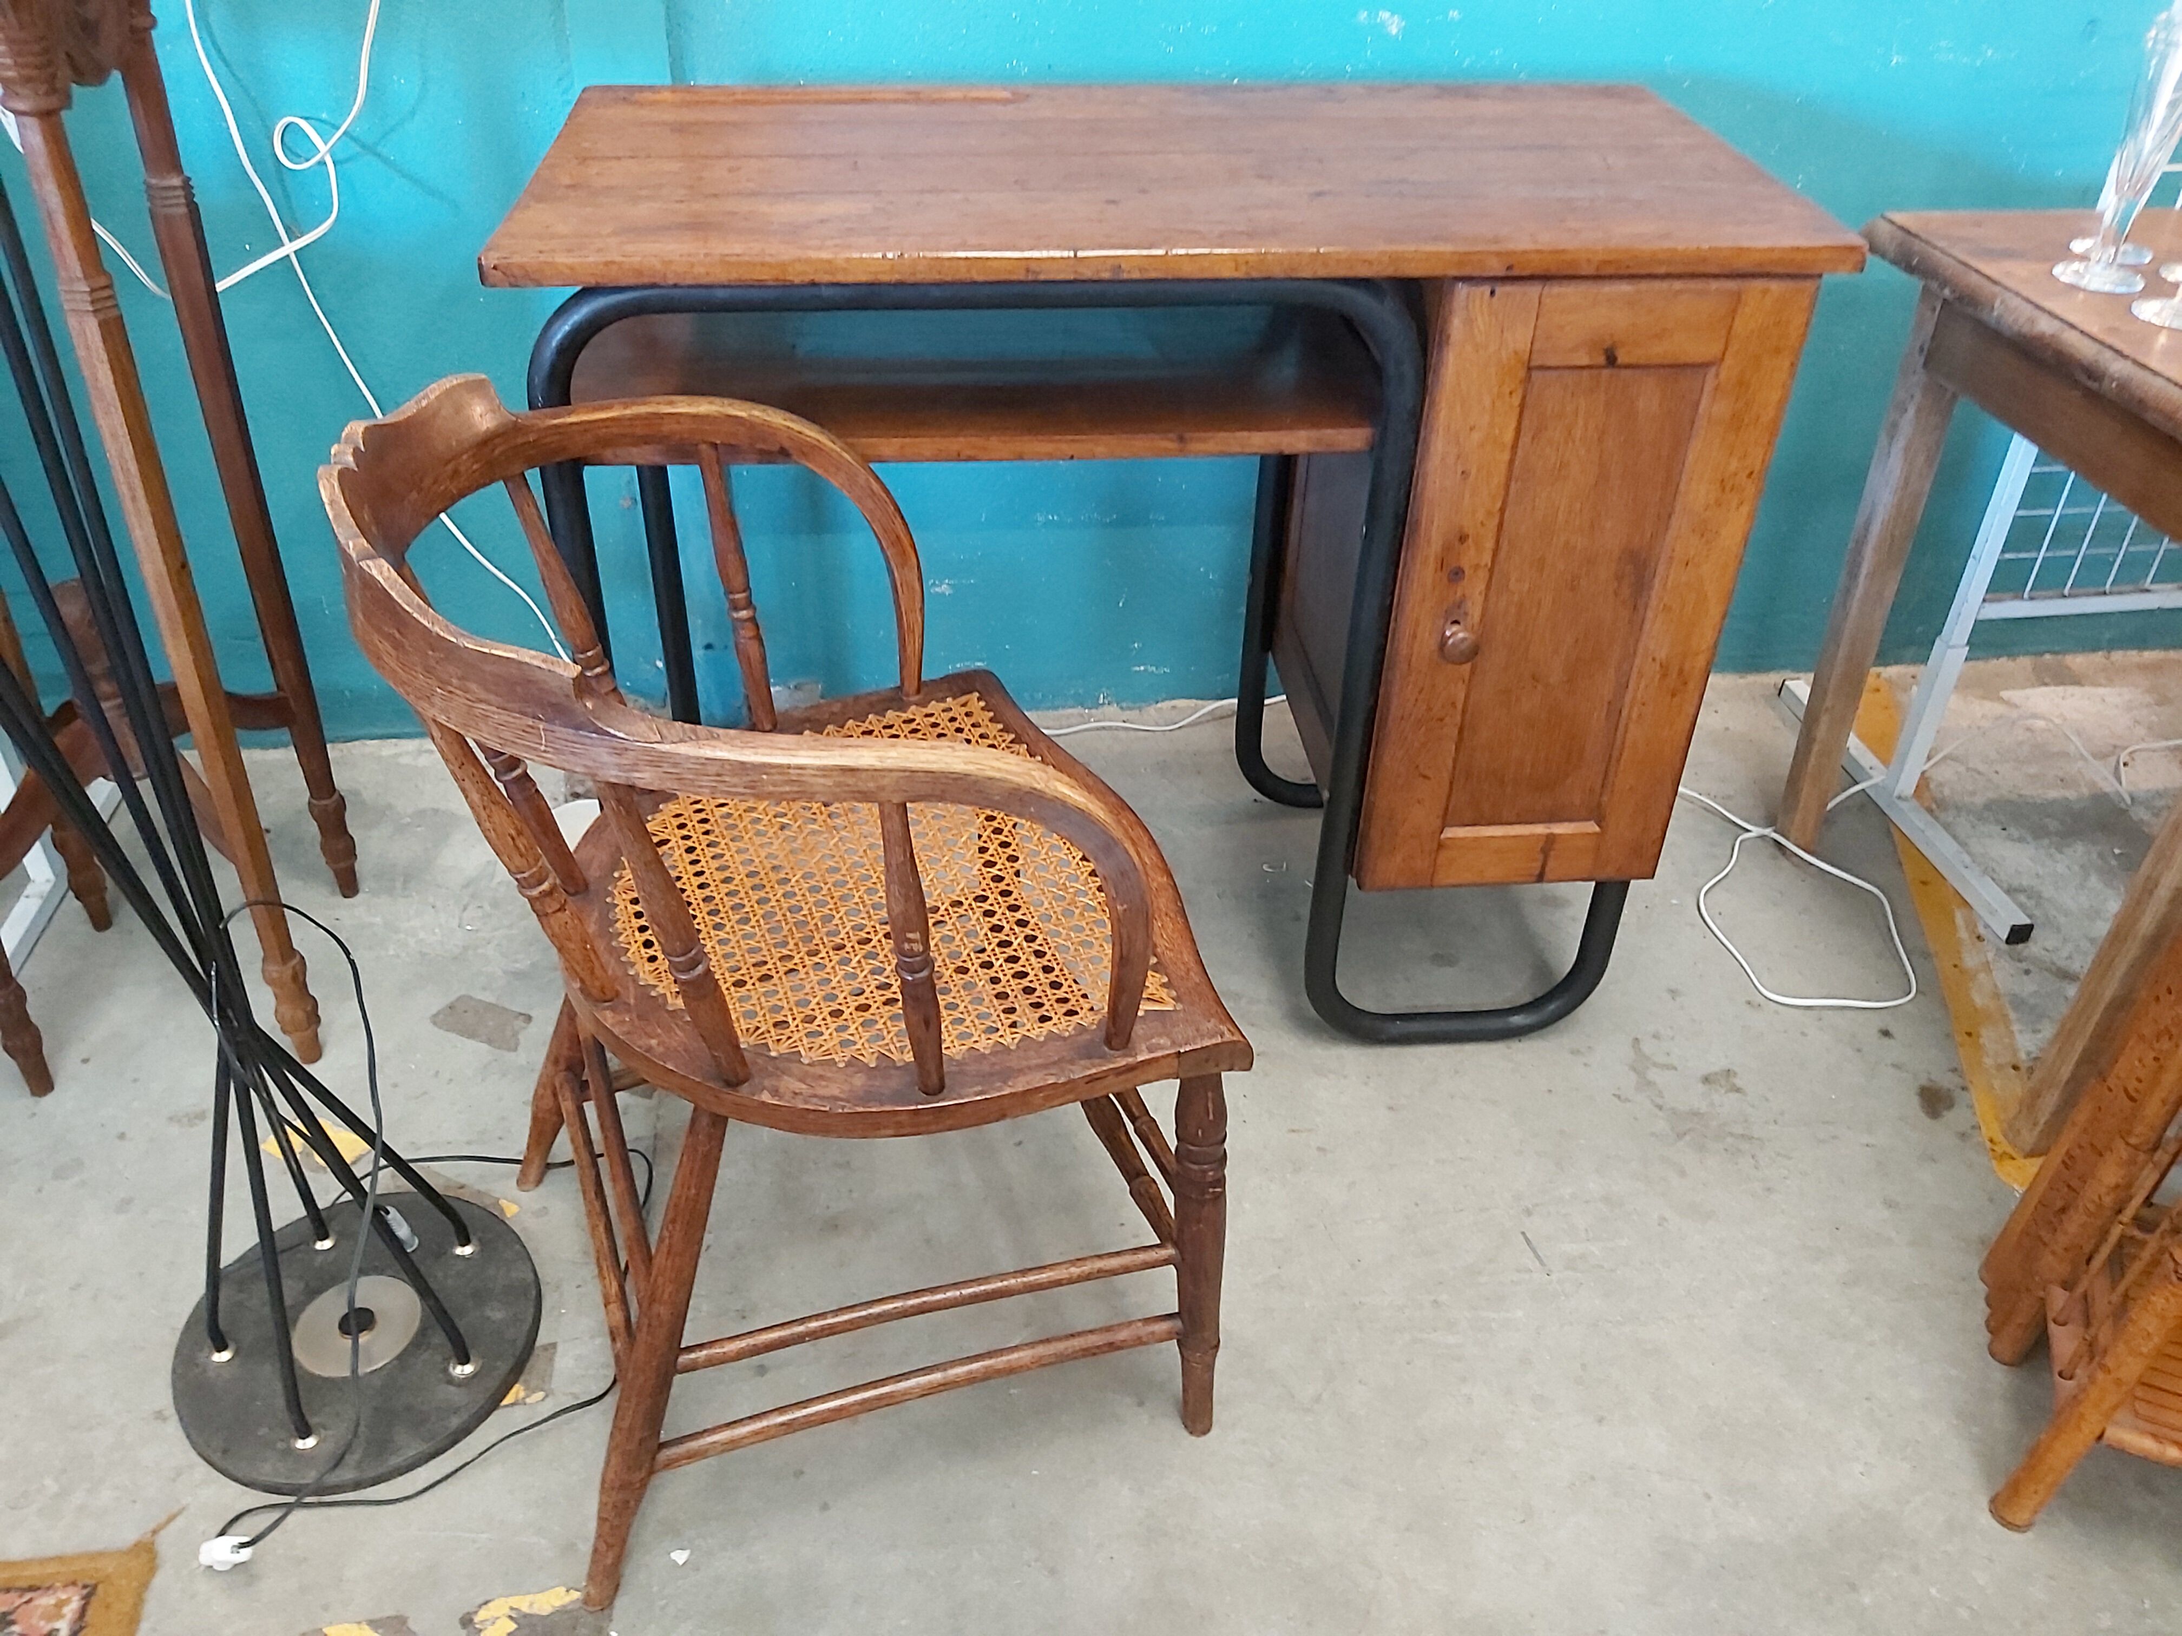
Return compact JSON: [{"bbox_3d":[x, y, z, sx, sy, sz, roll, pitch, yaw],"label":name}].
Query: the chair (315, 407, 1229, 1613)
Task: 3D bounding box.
[{"bbox_3d":[-0.208,0.088,1.175,0.494,0.771,0.512,-13,39,-18],"label":"chair"}]

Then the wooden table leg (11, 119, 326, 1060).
[{"bbox_3d":[-0.736,-0.122,1.355,0.043,0.876,0.043,1,36,-6],"label":"wooden table leg"}]

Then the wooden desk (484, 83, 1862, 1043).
[{"bbox_3d":[0.050,-0.227,1.592,1.003,0.789,0.485,-2,37,-4],"label":"wooden desk"}]

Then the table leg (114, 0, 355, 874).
[{"bbox_3d":[-0.786,-0.273,1.553,0.043,0.883,0.043,1,36,-6],"label":"table leg"}]

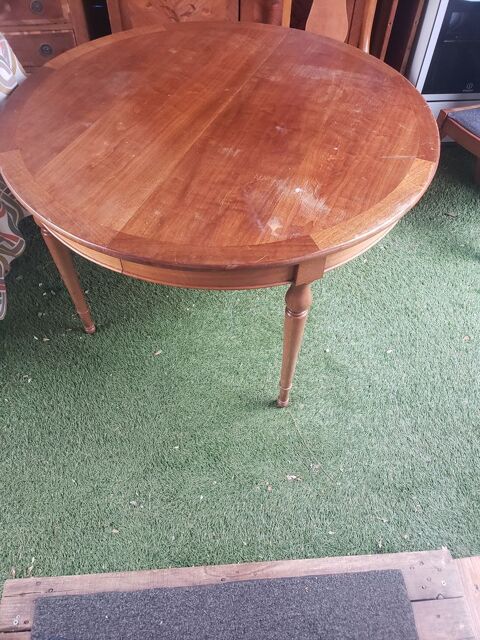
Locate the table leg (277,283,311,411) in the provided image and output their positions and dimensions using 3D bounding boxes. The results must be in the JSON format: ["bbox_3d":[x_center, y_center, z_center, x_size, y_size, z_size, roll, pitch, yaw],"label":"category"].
[{"bbox_3d":[0.138,0.090,1.355,0.066,0.615,0.066,-17,55,-14],"label":"table leg"}]

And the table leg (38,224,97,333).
[{"bbox_3d":[-0.545,-0.145,1.521,0.066,0.615,0.066,-17,55,-14],"label":"table leg"}]

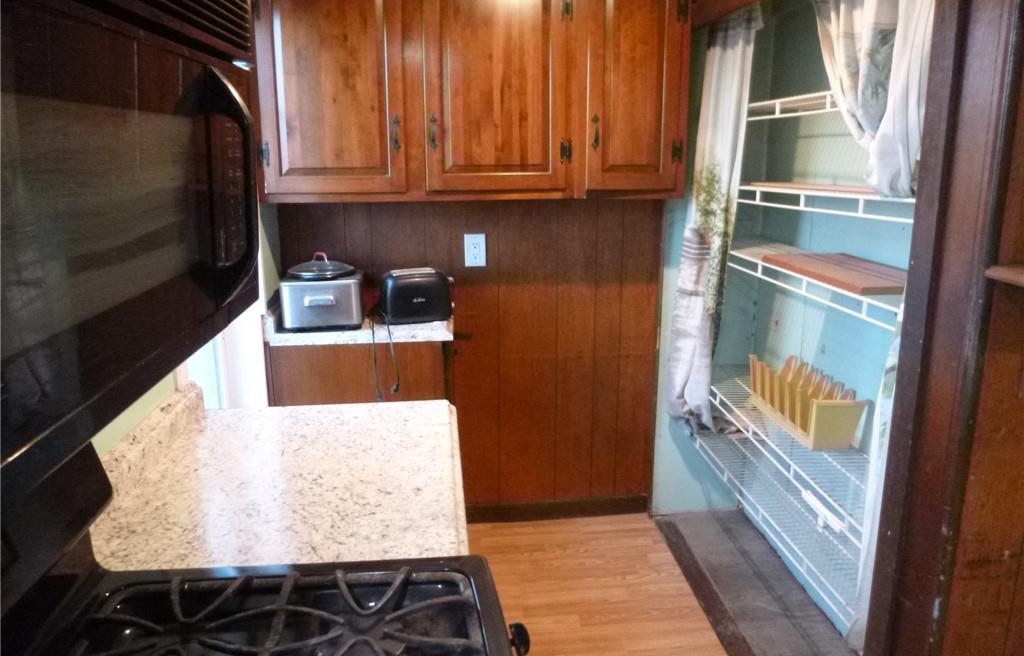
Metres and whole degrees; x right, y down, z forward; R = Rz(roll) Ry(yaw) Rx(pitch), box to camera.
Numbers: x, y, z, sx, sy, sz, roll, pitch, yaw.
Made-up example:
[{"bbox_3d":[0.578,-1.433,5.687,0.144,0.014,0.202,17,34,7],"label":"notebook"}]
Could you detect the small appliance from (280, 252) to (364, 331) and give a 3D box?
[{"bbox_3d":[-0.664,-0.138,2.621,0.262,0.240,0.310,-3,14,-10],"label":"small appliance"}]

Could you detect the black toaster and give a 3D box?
[{"bbox_3d":[-0.346,-0.122,2.680,0.248,0.178,0.160,-5,14,-18],"label":"black toaster"}]

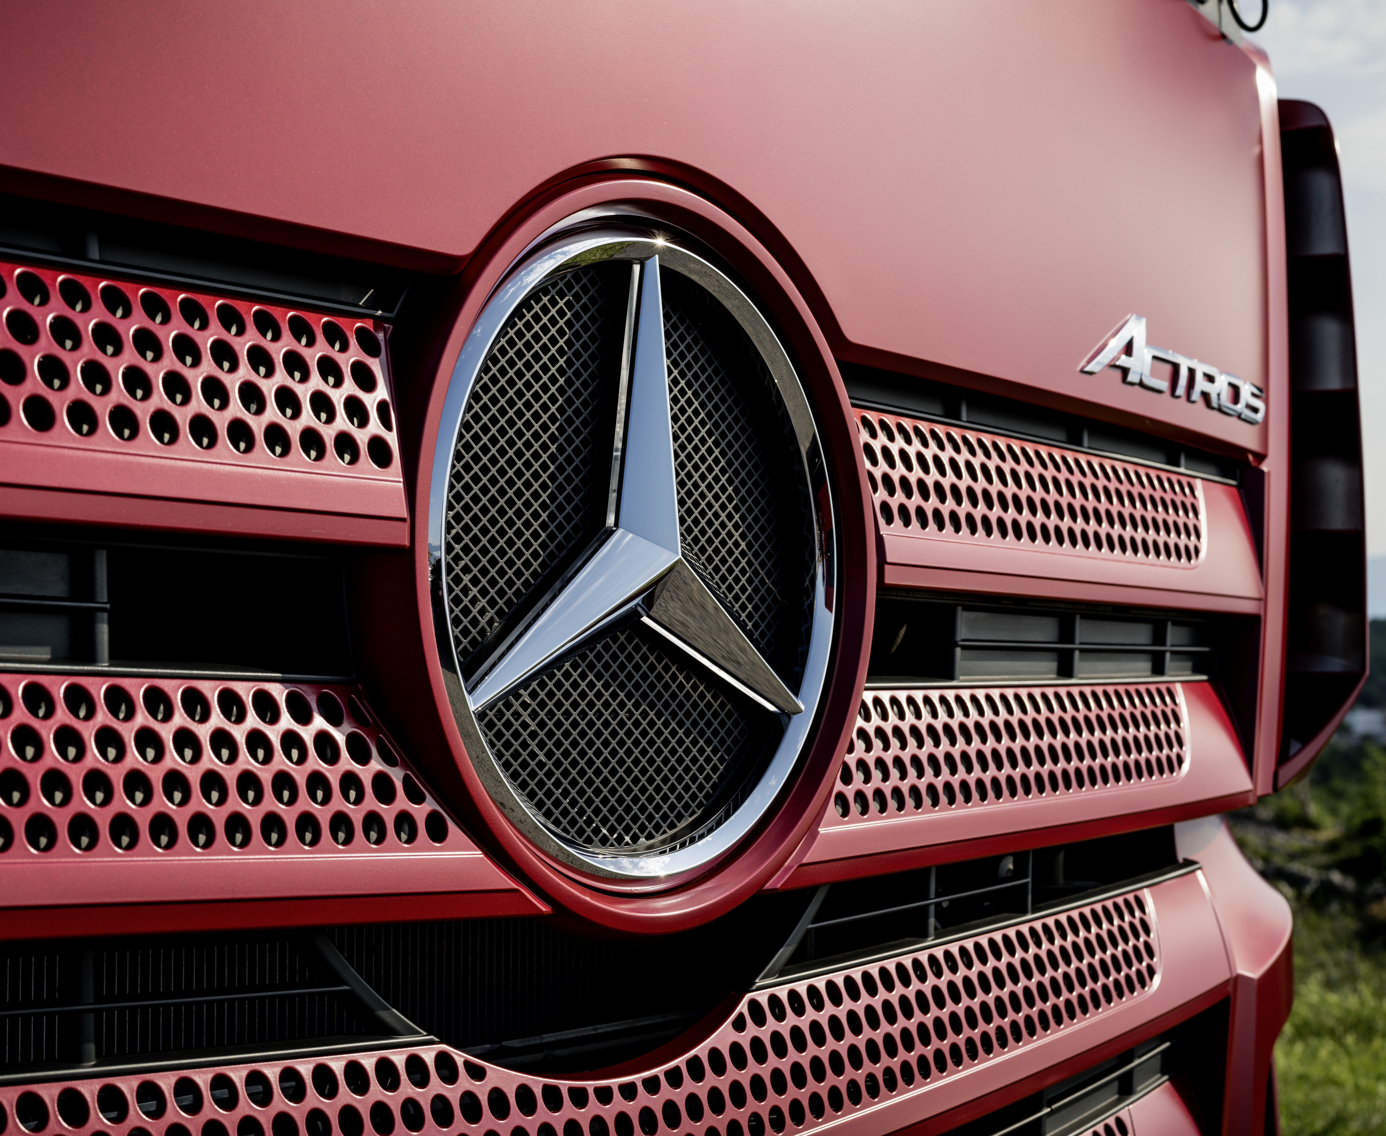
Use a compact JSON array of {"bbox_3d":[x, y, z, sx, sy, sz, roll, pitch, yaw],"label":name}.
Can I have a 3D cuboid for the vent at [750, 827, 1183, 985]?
[{"bbox_3d":[0.247,0.247,1.857,0.080,0.088,0.630,-3,-4,35],"label":"vent"}]

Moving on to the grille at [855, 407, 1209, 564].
[{"bbox_3d":[0.287,-0.053,1.864,0.040,0.082,0.575,-3,-4,35],"label":"grille"}]

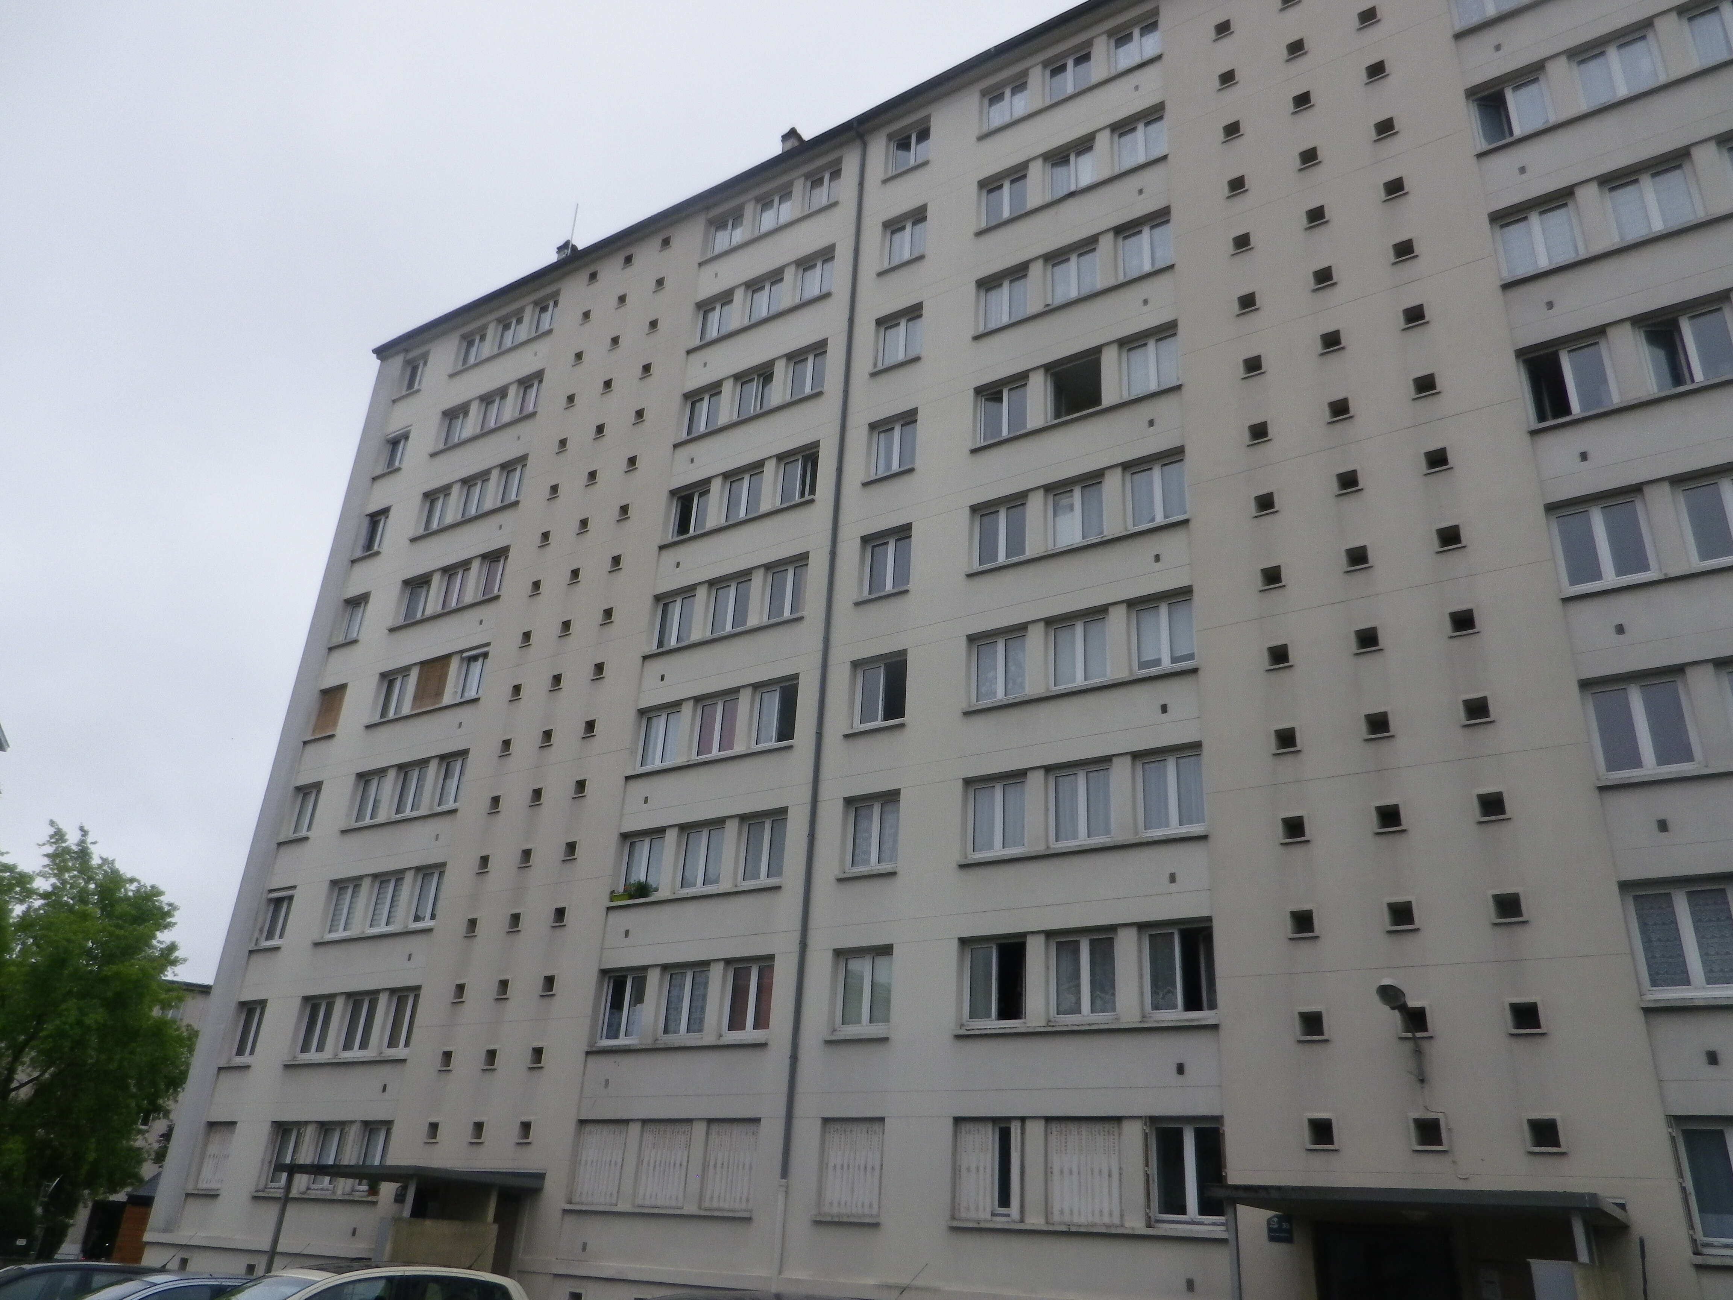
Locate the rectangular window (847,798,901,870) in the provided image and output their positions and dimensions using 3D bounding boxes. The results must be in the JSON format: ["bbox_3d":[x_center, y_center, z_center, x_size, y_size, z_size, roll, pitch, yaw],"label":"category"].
[{"bbox_3d":[0.163,3.250,22.031,1.108,1.289,0.140,-13,-30,31],"label":"rectangular window"}]

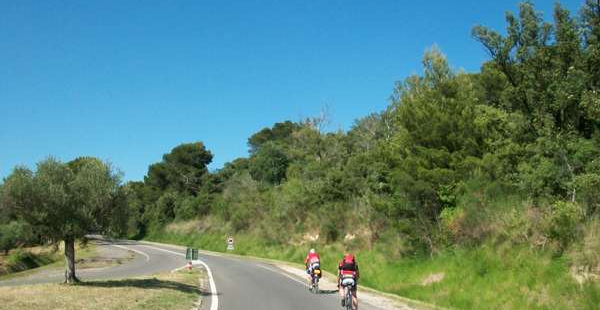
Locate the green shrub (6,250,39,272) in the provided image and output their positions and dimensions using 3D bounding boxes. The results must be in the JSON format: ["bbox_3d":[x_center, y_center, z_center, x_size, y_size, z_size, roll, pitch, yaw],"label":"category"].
[{"bbox_3d":[-16.200,6.250,34.500,1.900,1.300,1.600,0,-8,0],"label":"green shrub"}]

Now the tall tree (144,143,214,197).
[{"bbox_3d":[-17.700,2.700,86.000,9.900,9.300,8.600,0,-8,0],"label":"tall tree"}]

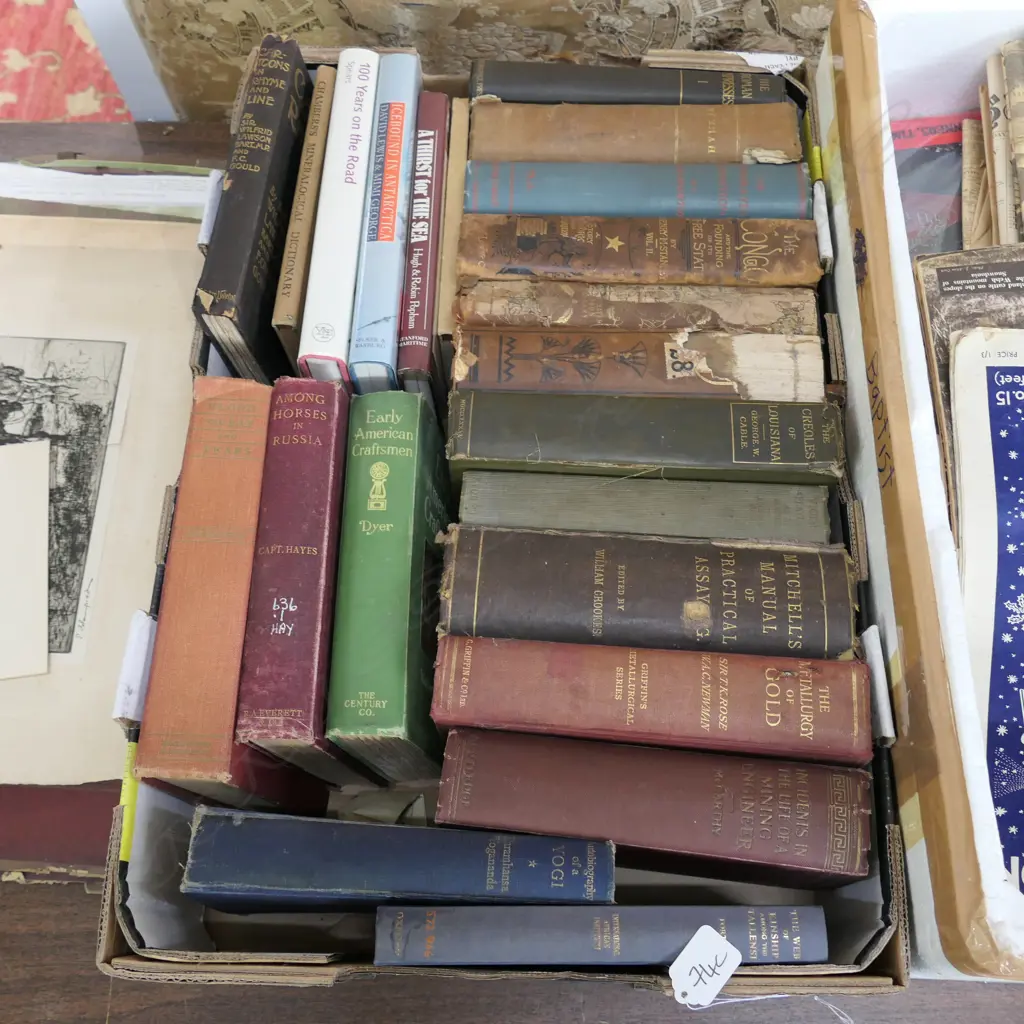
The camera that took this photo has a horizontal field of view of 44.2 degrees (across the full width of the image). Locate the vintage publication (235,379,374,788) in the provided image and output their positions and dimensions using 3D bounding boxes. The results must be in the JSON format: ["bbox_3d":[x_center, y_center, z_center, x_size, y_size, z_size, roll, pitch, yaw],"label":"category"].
[{"bbox_3d":[-0.113,0.051,0.800,0.043,0.150,0.223,-3,68,10],"label":"vintage publication"}]

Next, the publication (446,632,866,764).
[{"bbox_3d":[0.078,0.132,0.746,0.232,0.153,0.049,4,63,5],"label":"publication"}]

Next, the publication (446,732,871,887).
[{"bbox_3d":[0.082,0.175,0.730,0.223,0.146,0.050,4,71,10],"label":"publication"}]

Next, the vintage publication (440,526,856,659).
[{"bbox_3d":[0.075,0.076,0.762,0.223,0.147,0.066,3,64,2],"label":"vintage publication"}]

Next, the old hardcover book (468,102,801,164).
[{"bbox_3d":[0.081,-0.223,0.902,0.217,0.144,0.049,0,67,0],"label":"old hardcover book"}]

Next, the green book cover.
[{"bbox_3d":[-0.068,0.053,0.800,0.044,0.142,0.214,-3,67,8],"label":"green book cover"}]

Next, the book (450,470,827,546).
[{"bbox_3d":[0.078,0.024,0.799,0.214,0.139,0.036,3,68,2],"label":"book"}]

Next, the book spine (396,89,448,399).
[{"bbox_3d":[-0.059,-0.154,0.875,0.020,0.144,0.219,2,66,-1],"label":"book spine"}]

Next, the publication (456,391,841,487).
[{"bbox_3d":[0.081,-0.019,0.804,0.227,0.151,0.045,2,69,5],"label":"publication"}]

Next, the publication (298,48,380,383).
[{"bbox_3d":[-0.107,-0.168,0.872,0.029,0.160,0.241,2,66,1],"label":"publication"}]

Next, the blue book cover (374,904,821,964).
[{"bbox_3d":[0.049,0.242,0.705,0.226,0.149,0.028,-1,67,4],"label":"blue book cover"}]

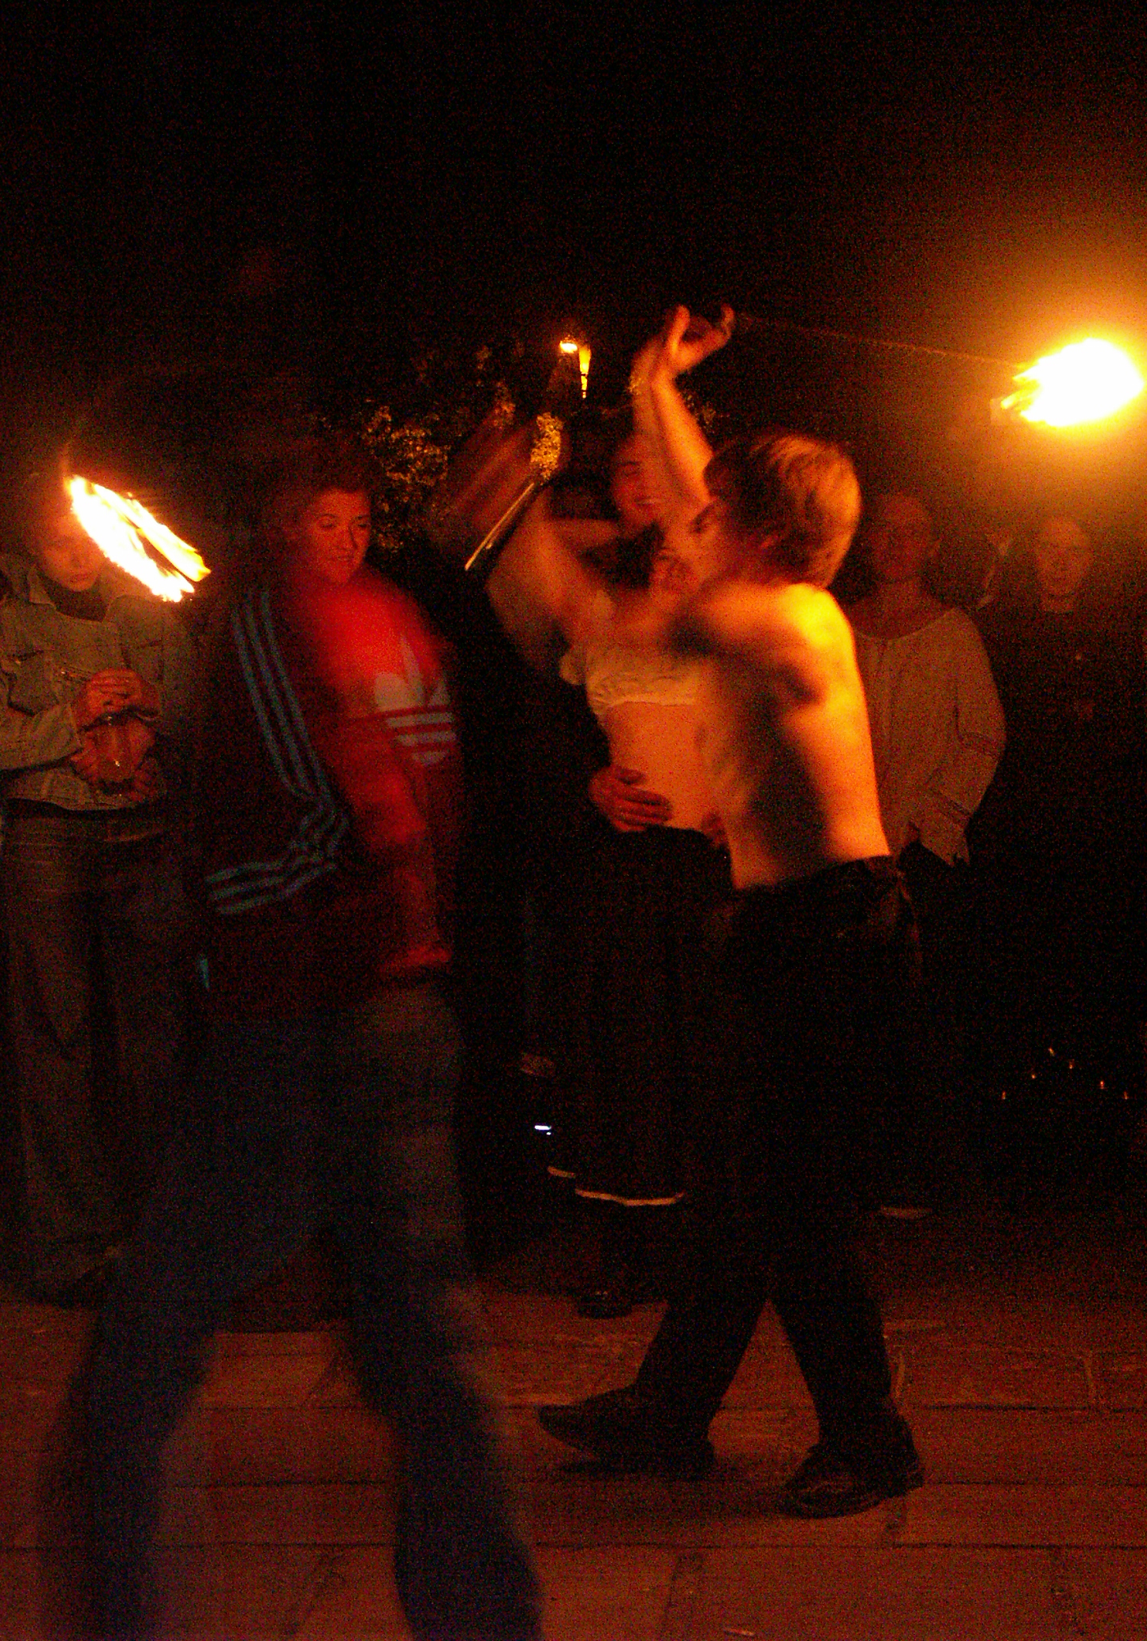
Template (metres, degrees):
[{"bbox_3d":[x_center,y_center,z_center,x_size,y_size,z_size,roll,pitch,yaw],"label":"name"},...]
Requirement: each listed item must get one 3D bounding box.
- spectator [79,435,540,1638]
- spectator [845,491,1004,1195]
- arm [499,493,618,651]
[{"bbox_3d":[-0.344,0.303,4.870,0.600,1.690,0.500,1,3,15],"label":"spectator"},{"bbox_3d":[0.802,0.078,9.064,0.520,1.740,0.320,1,3,14],"label":"spectator"},{"bbox_3d":[-0.033,-0.517,7.684,0.250,0.330,0.240,1,3,12],"label":"arm"}]

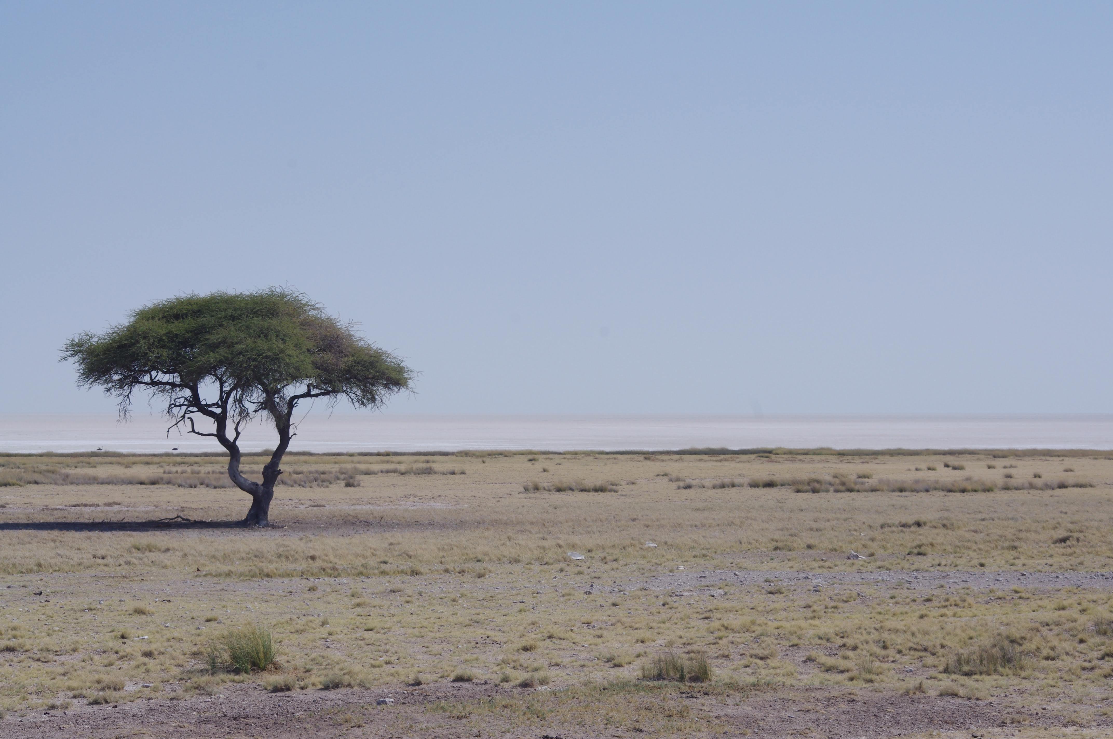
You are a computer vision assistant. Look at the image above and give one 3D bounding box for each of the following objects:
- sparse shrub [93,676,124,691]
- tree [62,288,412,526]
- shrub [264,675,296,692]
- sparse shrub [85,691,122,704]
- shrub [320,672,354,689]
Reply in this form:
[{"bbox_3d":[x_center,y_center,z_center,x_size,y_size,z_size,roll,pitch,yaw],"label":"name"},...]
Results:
[{"bbox_3d":[-4.023,2.822,29.152,0.281,0.118,0.253,0,-1,0],"label":"sparse shrub"},{"bbox_3d":[-7.382,0.875,75.000,8.106,5.491,7.400,0,-1,0],"label":"tree"},{"bbox_3d":[-2.478,2.810,29.059,0.288,0.140,0.260,0,-1,0],"label":"shrub"},{"bbox_3d":[-3.871,2.807,27.727,0.312,0.102,0.281,0,-1,0],"label":"sparse shrub"},{"bbox_3d":[-1.983,2.813,29.341,0.307,0.141,0.276,0,-1,0],"label":"shrub"}]

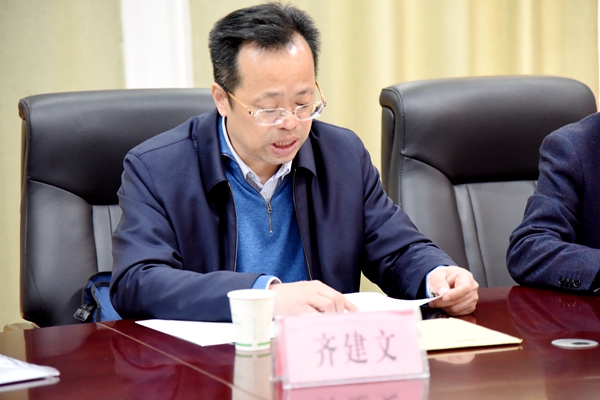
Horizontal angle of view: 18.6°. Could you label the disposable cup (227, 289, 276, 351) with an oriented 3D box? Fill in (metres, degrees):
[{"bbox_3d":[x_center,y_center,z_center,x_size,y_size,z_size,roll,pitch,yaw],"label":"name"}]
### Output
[{"bbox_3d":[-0.073,0.184,2.780,0.074,0.083,0.074,-1,6,0],"label":"disposable cup"}]

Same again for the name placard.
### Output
[{"bbox_3d":[0.069,0.201,2.549,0.213,0.094,0.060,-3,7,-19],"label":"name placard"}]

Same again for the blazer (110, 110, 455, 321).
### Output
[{"bbox_3d":[-0.083,0.120,3.295,0.570,0.570,0.470,-4,7,-22],"label":"blazer"}]

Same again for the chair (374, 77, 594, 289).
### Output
[{"bbox_3d":[0.527,0.307,3.726,0.620,1.100,0.680,-4,7,-24],"label":"chair"}]

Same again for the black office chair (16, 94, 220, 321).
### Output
[{"bbox_3d":[-0.224,0.352,3.465,0.620,1.100,0.680,-3,7,-17],"label":"black office chair"}]

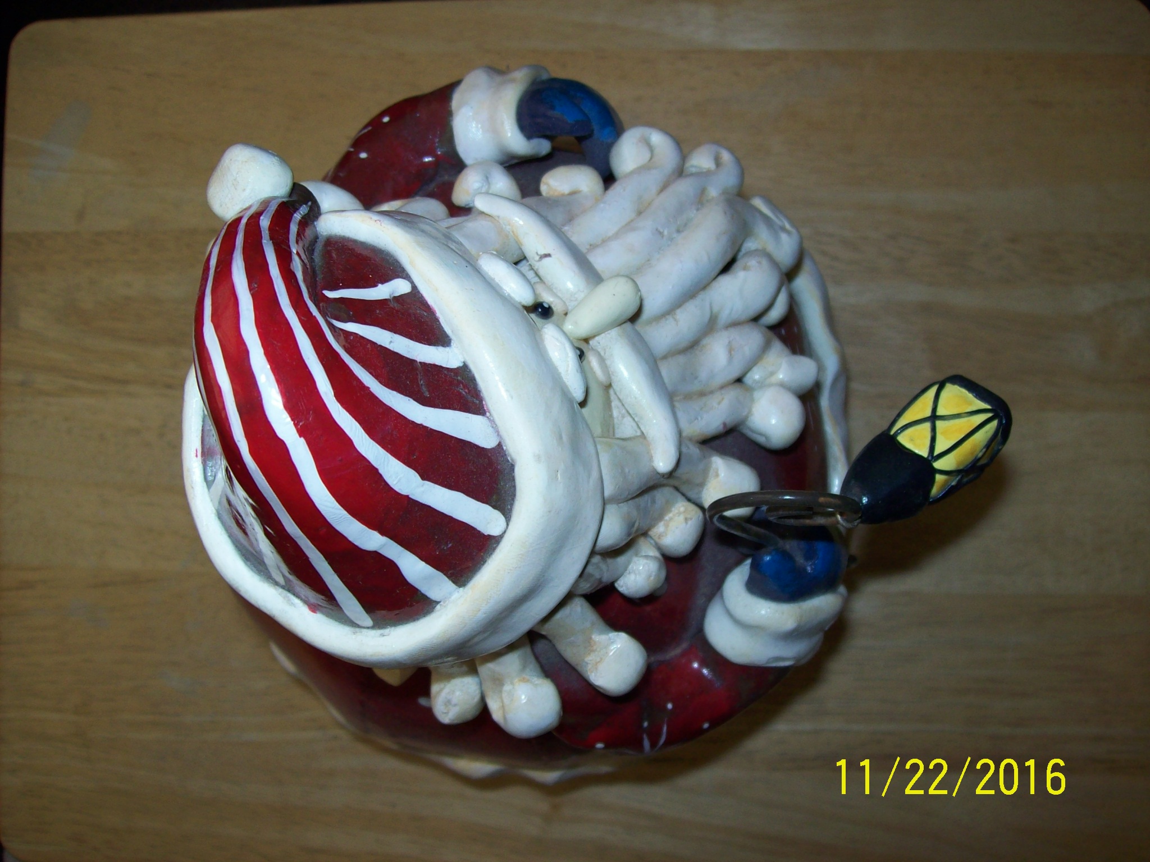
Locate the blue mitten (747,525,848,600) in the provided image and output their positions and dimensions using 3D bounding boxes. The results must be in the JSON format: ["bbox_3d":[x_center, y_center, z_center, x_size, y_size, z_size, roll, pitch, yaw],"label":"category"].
[{"bbox_3d":[0.072,0.044,0.390,0.031,0.027,0.026,6,90,6],"label":"blue mitten"}]

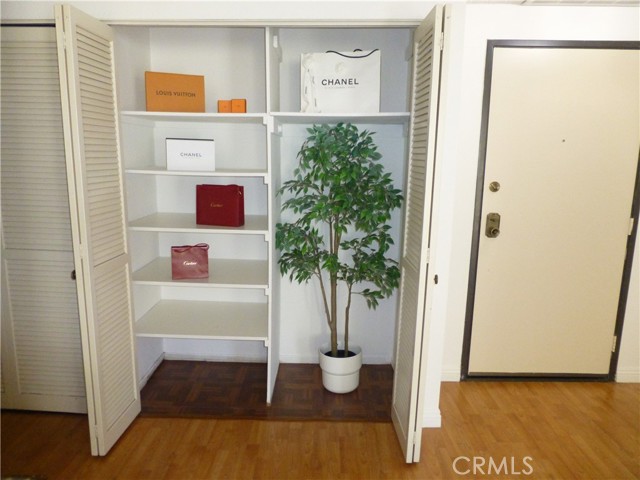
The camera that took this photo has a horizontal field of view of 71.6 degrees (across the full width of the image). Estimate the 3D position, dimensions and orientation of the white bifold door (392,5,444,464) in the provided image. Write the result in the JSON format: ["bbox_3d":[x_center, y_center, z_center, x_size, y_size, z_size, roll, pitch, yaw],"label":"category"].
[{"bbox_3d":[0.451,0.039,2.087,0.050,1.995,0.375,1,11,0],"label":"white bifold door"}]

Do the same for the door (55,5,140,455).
[{"bbox_3d":[-1.028,0.009,2.111,0.059,1.995,0.375,1,11,0],"label":"door"}]

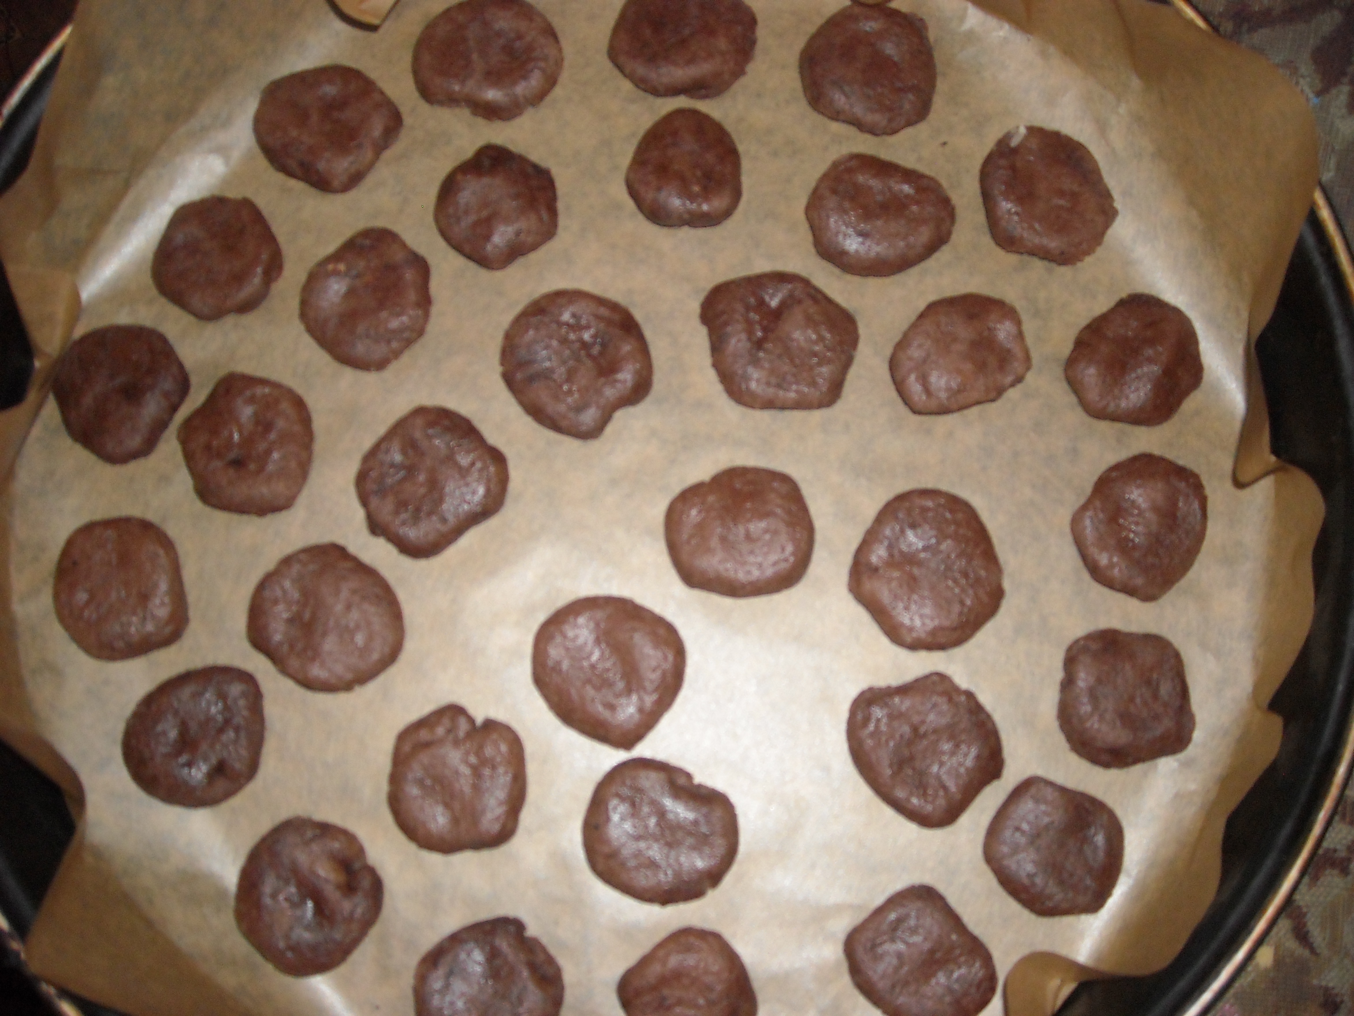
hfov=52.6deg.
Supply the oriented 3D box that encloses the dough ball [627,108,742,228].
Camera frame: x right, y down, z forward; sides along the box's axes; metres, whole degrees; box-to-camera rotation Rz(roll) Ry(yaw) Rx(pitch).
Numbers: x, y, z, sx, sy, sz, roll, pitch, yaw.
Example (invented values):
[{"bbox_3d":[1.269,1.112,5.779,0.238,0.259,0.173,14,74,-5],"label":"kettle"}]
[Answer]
[{"bbox_3d":[0.002,-0.095,0.381,0.032,0.013,0.033,0,80,1],"label":"dough ball"}]

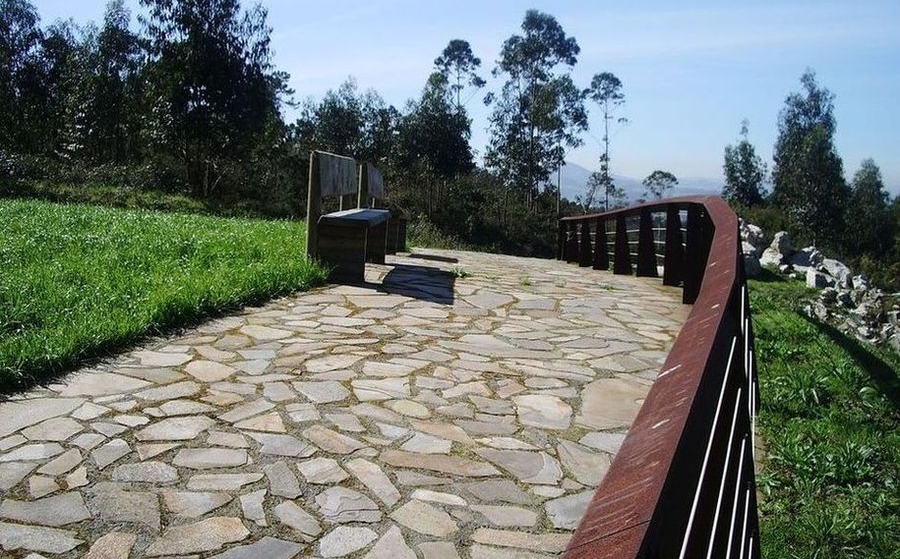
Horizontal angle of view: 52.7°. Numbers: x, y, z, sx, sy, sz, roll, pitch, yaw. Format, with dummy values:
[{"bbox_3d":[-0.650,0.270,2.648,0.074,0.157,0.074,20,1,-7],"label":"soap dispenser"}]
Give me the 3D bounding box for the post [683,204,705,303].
[{"bbox_3d":[2.296,-0.237,8.450,0.240,0.910,0.120,2,6,11],"label":"post"}]

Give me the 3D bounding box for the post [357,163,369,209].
[{"bbox_3d":[-0.895,-0.726,9.300,0.090,0.900,0.100,1,6,0],"label":"post"}]

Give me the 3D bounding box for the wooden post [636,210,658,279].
[{"bbox_3d":[2.570,-0.474,11.800,0.240,0.910,0.120,1,6,2],"label":"wooden post"}]

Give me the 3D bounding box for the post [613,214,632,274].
[{"bbox_3d":[2.596,-0.524,13.600,0.240,0.910,0.120,1,6,2],"label":"post"}]

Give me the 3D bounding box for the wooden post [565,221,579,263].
[{"bbox_3d":[2.587,-0.803,19.200,0.240,0.910,0.120,1,6,2],"label":"wooden post"}]

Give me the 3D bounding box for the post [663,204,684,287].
[{"bbox_3d":[2.524,-0.380,10.150,0.240,0.910,0.120,2,6,6],"label":"post"}]

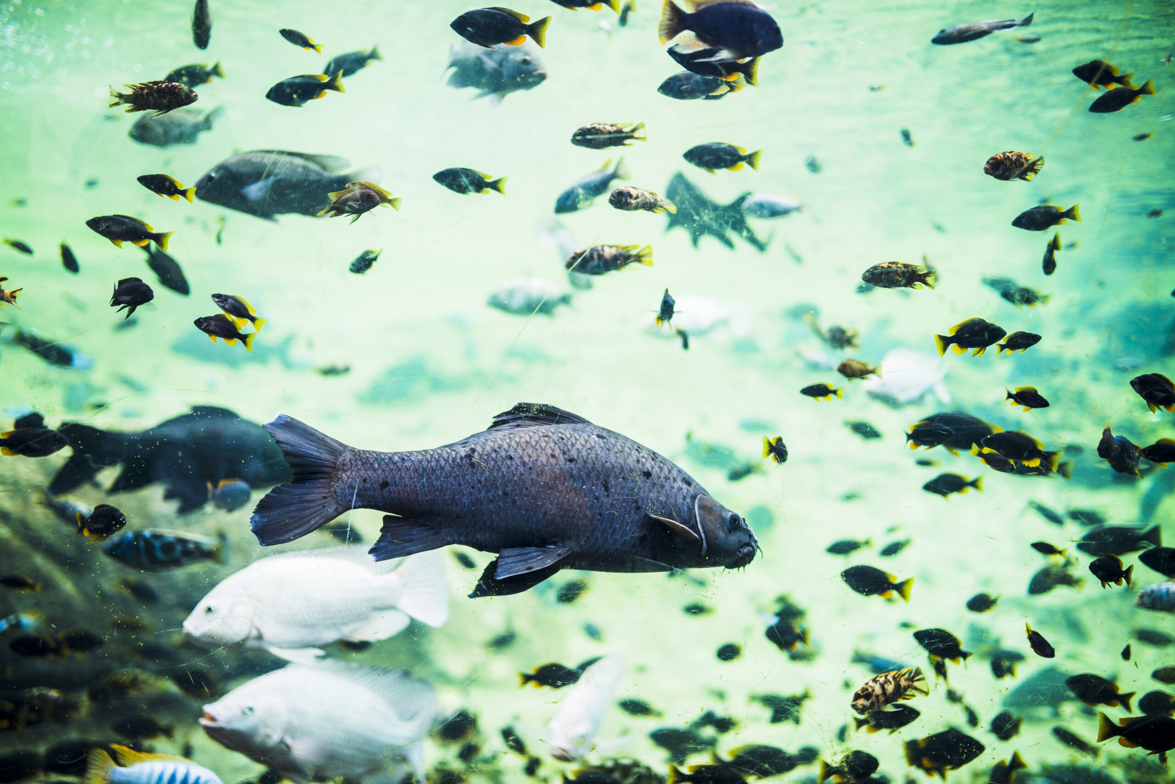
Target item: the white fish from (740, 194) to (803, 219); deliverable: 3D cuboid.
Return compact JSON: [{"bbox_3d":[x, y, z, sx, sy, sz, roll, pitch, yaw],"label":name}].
[{"bbox_3d":[0.437,-0.439,2.700,0.145,0.055,0.030,0,0,-10],"label":"white fish"}]

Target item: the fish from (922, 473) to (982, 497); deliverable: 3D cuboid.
[{"bbox_3d":[0.574,0.146,1.800,0.092,0.038,0.019,-3,4,-6],"label":"fish"}]

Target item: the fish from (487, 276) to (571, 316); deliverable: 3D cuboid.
[{"bbox_3d":[-0.148,-0.243,2.900,0.220,0.098,0.045,-1,4,-6],"label":"fish"}]

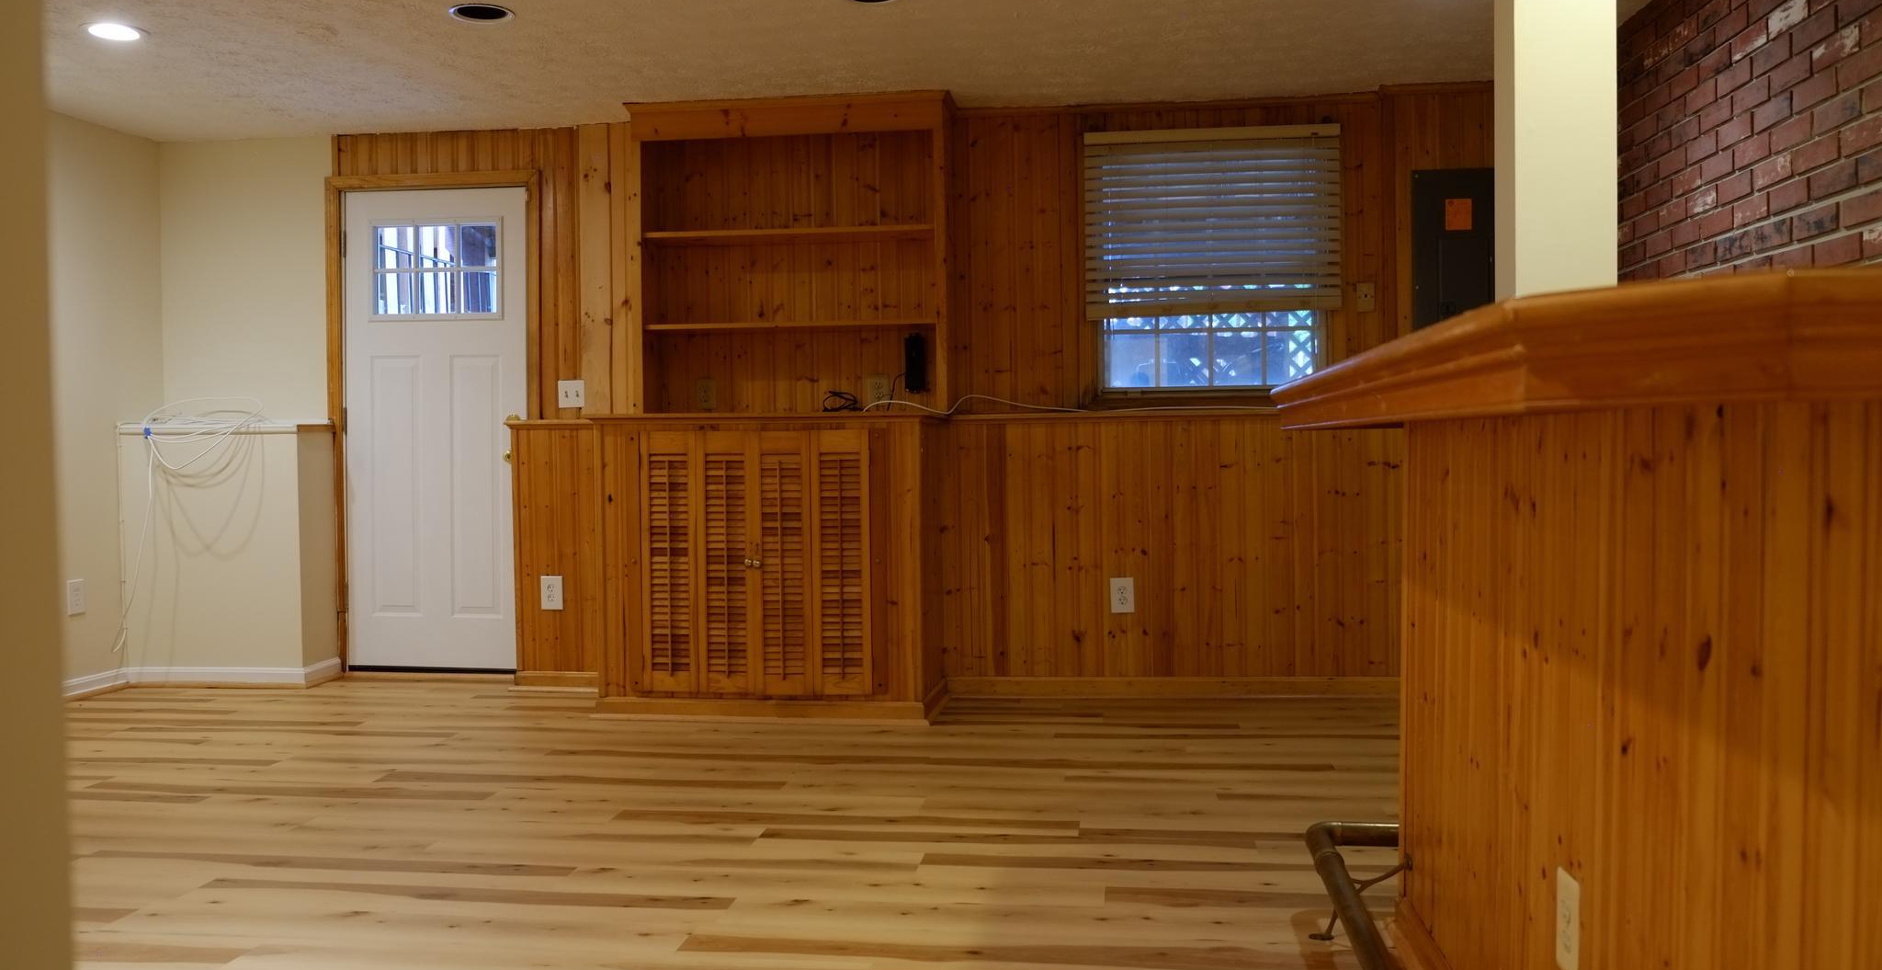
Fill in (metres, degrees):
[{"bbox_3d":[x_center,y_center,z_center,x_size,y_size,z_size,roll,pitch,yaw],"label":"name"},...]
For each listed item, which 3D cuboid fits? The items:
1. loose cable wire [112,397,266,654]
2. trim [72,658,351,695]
[{"bbox_3d":[-3.006,0.165,5.674,0.635,1.019,0.240,0,2,7],"label":"loose cable wire"},{"bbox_3d":[-2.964,0.783,5.751,0.815,0.079,0.580,0,2,7],"label":"trim"}]

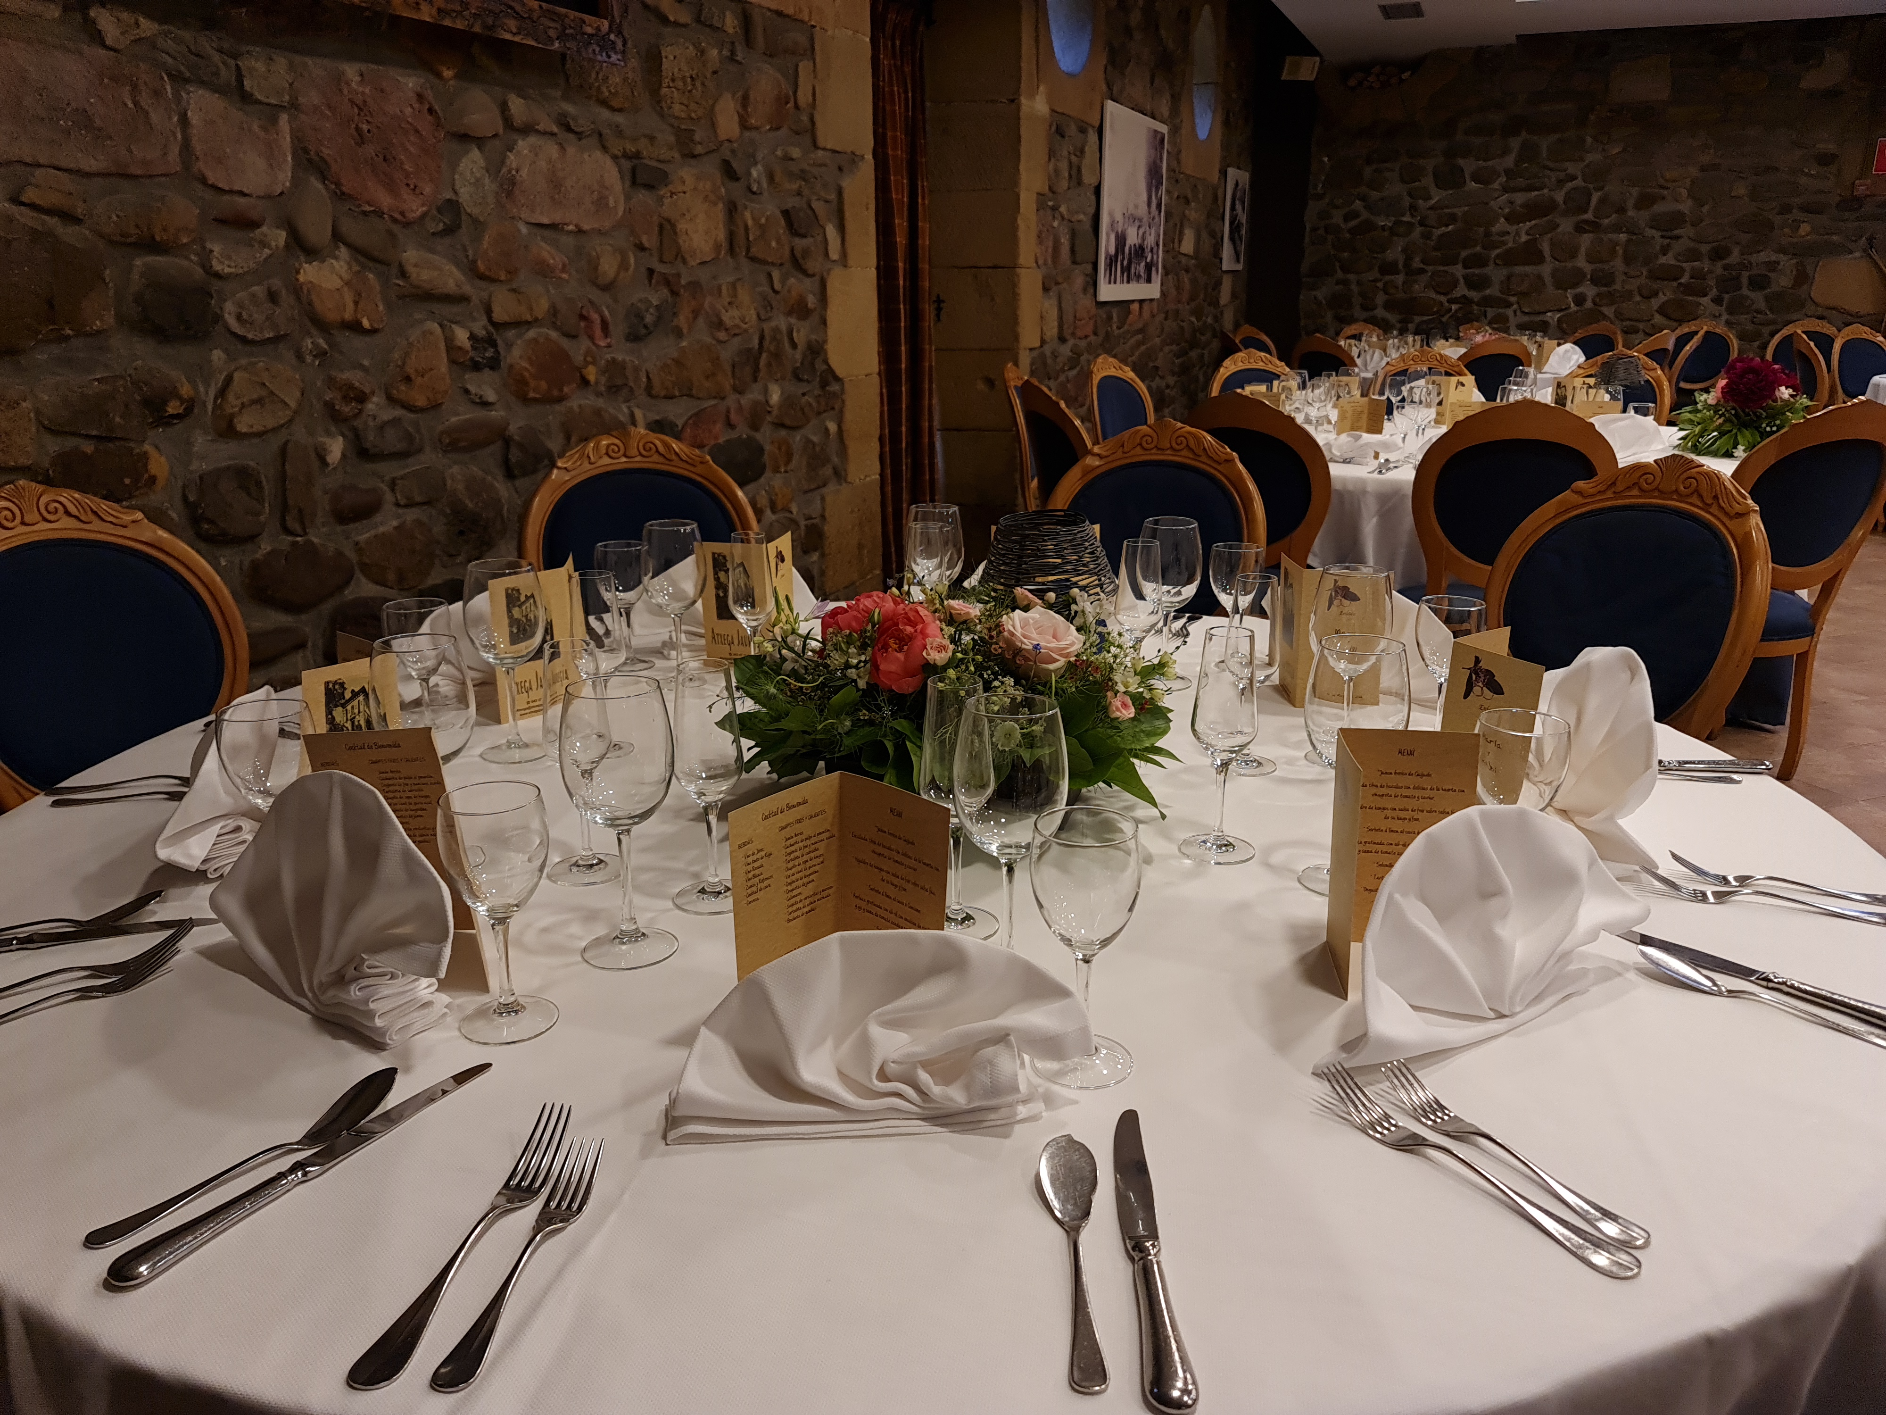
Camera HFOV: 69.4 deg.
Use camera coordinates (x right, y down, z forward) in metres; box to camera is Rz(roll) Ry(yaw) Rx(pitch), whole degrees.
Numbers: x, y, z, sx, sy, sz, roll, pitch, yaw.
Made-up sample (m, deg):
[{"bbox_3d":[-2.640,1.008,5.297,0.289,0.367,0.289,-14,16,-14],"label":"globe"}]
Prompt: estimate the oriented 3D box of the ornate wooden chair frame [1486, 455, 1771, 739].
[{"bbox_3d":[1.004,0.094,2.242,0.550,0.975,0.490,-12,20,-34],"label":"ornate wooden chair frame"}]

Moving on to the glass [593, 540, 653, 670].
[{"bbox_3d":[-0.414,-0.131,1.781,0.068,0.161,0.068,0,17,0],"label":"glass"}]

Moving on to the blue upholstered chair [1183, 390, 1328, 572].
[{"bbox_3d":[0.920,-0.379,3.805,0.490,0.980,0.560,10,19,28],"label":"blue upholstered chair"}]

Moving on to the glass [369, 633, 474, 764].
[{"bbox_3d":[-0.419,0.046,1.112,0.078,0.204,0.078,0,17,0],"label":"glass"}]

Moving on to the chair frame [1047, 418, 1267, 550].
[{"bbox_3d":[0.385,-0.058,2.753,0.490,0.980,0.560,4,18,14],"label":"chair frame"}]

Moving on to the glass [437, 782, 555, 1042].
[{"bbox_3d":[-0.303,0.140,0.936,0.072,0.167,0.072,0,17,0],"label":"glass"}]

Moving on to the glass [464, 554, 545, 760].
[{"bbox_3d":[-0.477,-0.049,1.488,0.087,0.203,0.087,0,17,0],"label":"glass"}]

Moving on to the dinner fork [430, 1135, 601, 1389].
[{"bbox_3d":[-0.208,0.270,0.684,0.023,0.020,0.180,3,17,9],"label":"dinner fork"}]

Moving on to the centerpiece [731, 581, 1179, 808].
[{"bbox_3d":[0.012,-0.030,1.434,0.450,0.195,0.370,0,17,0],"label":"centerpiece"}]

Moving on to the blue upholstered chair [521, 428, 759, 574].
[{"bbox_3d":[-0.500,-0.011,2.600,0.490,0.980,0.560,-6,18,-20],"label":"blue upholstered chair"}]

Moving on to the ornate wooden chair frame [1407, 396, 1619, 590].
[{"bbox_3d":[1.398,-0.290,3.446,0.485,0.980,0.560,5,18,17],"label":"ornate wooden chair frame"}]

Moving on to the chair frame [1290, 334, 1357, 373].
[{"bbox_3d":[2.180,-1.526,7.454,0.560,0.980,0.485,-15,22,-39],"label":"chair frame"}]

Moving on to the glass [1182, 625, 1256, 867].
[{"bbox_3d":[0.241,0.032,1.171,0.067,0.198,0.067,0,17,0],"label":"glass"}]

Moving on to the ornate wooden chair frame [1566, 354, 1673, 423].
[{"bbox_3d":[2.920,-1.098,6.158,0.490,0.980,0.560,13,21,37],"label":"ornate wooden chair frame"}]

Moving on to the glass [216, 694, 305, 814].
[{"bbox_3d":[-0.552,0.080,1.135,0.075,0.165,0.075,0,17,0],"label":"glass"}]

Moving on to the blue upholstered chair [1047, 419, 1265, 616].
[{"bbox_3d":[0.398,-0.077,2.815,0.490,0.975,0.550,5,17,17],"label":"blue upholstered chair"}]

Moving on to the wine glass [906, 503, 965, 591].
[{"bbox_3d":[-0.010,-0.163,1.842,0.081,0.212,0.081,0,17,0],"label":"wine glass"}]

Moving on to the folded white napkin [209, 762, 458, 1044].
[{"bbox_3d":[-0.443,0.134,0.991,0.205,0.150,0.110,11,21,33],"label":"folded white napkin"}]

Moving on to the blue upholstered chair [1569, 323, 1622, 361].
[{"bbox_3d":[4.027,-1.925,8.729,0.560,0.980,0.485,-12,20,-32],"label":"blue upholstered chair"}]

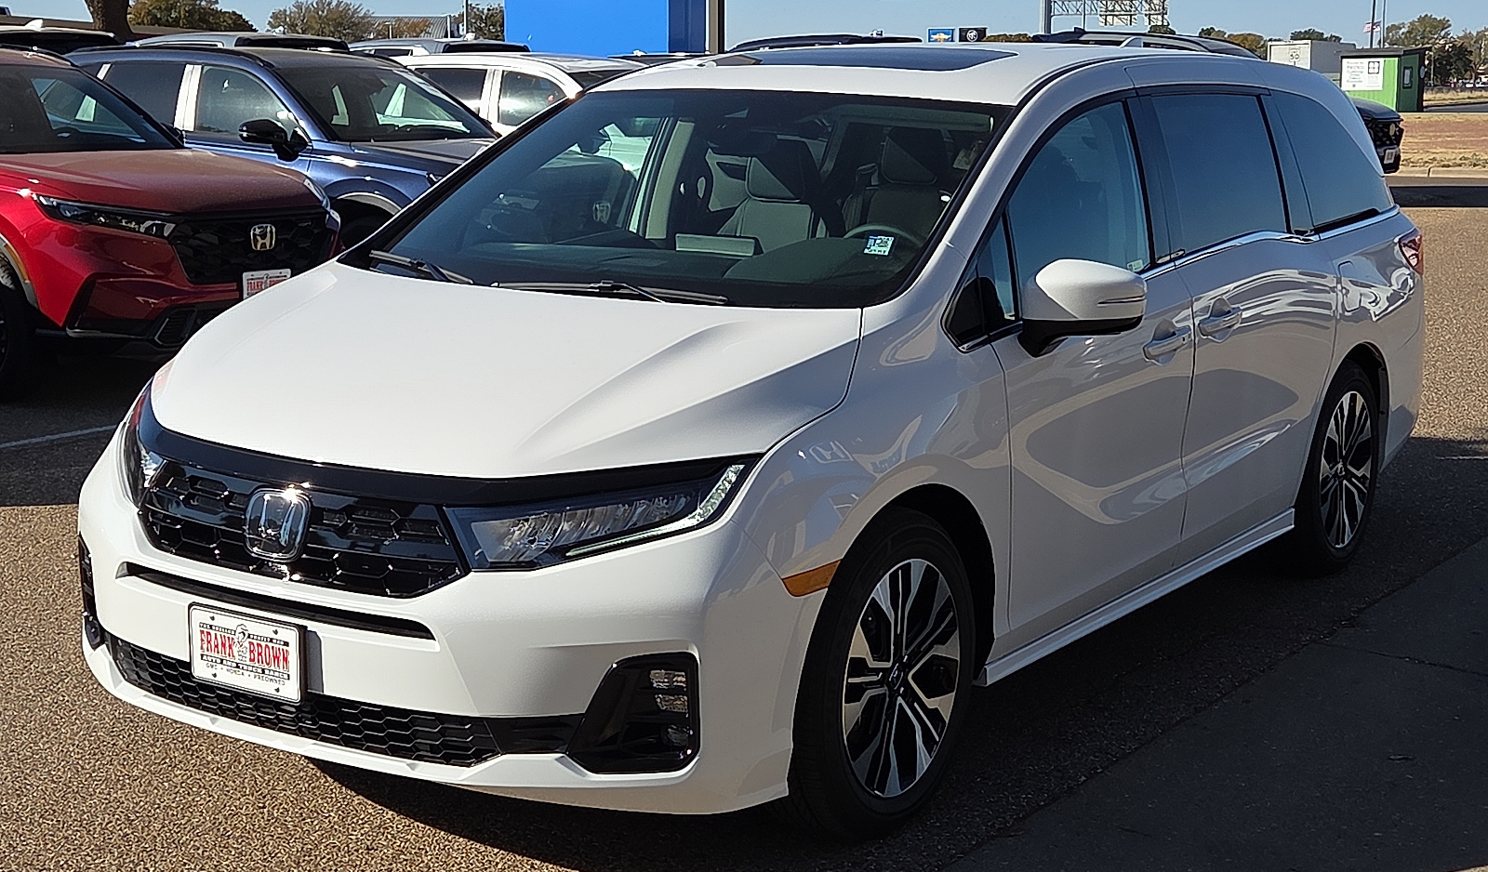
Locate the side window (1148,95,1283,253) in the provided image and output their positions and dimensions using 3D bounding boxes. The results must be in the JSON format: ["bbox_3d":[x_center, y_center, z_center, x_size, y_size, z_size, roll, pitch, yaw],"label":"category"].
[{"bbox_3d":[1.418,-0.793,6.335,0.050,0.454,0.912,-15,-1,35],"label":"side window"}]

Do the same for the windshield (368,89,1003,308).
[{"bbox_3d":[-0.181,-0.620,5.394,1.550,0.150,1.117,7,37,33],"label":"windshield"}]

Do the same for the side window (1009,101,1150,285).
[{"bbox_3d":[0.859,-0.594,5.509,0.050,0.535,0.891,-15,-1,36],"label":"side window"}]

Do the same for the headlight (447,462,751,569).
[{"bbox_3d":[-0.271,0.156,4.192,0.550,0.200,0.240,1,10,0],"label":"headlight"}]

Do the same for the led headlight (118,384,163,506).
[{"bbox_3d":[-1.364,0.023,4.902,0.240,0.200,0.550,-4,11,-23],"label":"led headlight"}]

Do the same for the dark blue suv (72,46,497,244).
[{"bbox_3d":[-2.907,-1.721,14.075,4.690,1.685,1.865,7,12,33],"label":"dark blue suv"}]

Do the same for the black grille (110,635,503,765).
[{"bbox_3d":[-0.984,0.559,4.494,1.140,0.125,0.120,7,12,33],"label":"black grille"}]

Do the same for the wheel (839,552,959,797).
[{"bbox_3d":[0.288,0.528,4.802,0.170,0.520,0.520,7,12,32],"label":"wheel"}]

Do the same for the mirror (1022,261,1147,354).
[{"bbox_3d":[0.791,-0.308,5.122,0.235,0.235,0.250,7,12,33],"label":"mirror"}]

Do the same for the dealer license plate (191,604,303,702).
[{"bbox_3d":[-1.015,0.444,4.405,0.312,0.160,0.020,7,10,33],"label":"dealer license plate"}]

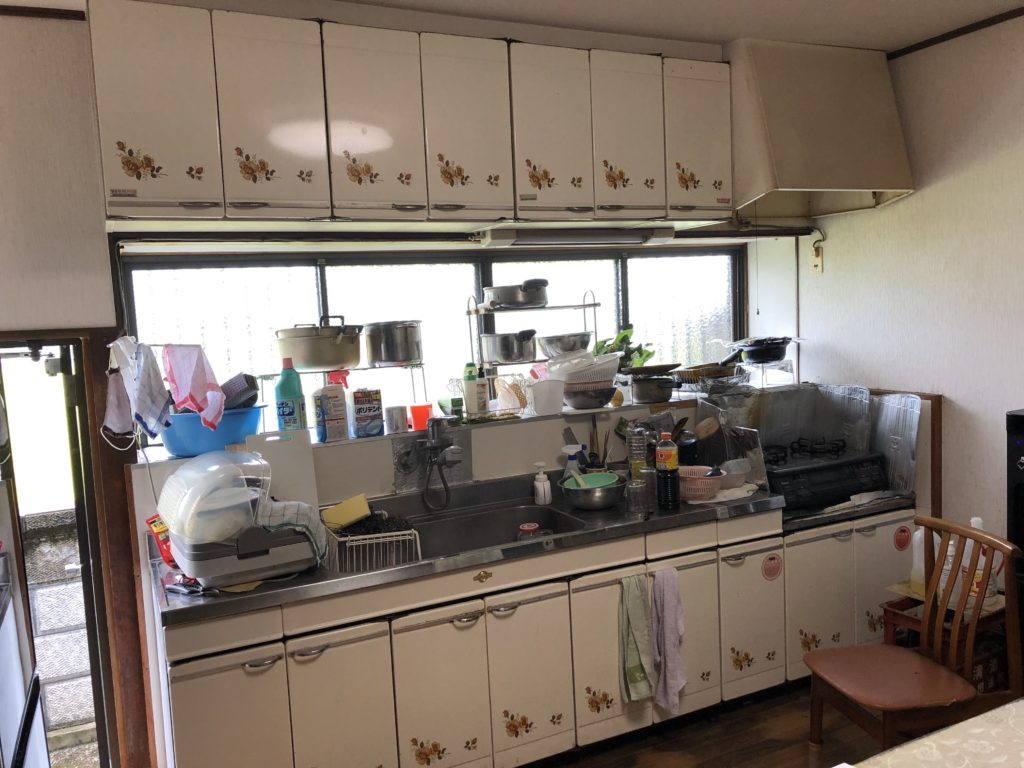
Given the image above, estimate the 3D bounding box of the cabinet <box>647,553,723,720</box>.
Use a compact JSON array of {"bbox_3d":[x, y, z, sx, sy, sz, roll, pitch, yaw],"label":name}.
[{"bbox_3d":[0.603,0.873,2.886,0.298,0.558,0.025,-5,6,-25],"label":"cabinet"}]

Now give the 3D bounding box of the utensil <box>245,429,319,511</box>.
[{"bbox_3d":[-0.741,0.341,2.692,0.200,0.365,0.015,-5,-11,-25],"label":"utensil"}]

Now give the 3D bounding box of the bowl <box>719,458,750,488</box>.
[{"bbox_3d":[0.861,0.351,3.211,0.140,0.080,0.140,-5,6,-25],"label":"bowl"}]

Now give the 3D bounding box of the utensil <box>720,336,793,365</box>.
[{"bbox_3d":[1.068,-0.143,3.674,0.350,0.100,0.207,-5,6,-25],"label":"utensil"}]

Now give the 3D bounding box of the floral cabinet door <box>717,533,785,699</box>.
[{"bbox_3d":[0.873,0.848,3.014,0.298,0.558,0.025,-5,6,-25],"label":"floral cabinet door"}]

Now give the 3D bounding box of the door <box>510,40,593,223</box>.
[{"bbox_3d":[0.132,-0.831,2.743,0.298,0.554,0.025,-5,6,-25],"label":"door"}]

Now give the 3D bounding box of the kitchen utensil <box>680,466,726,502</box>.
[{"bbox_3d":[0.676,0.367,3.038,0.213,0.092,0.213,-3,6,0],"label":"kitchen utensil"}]

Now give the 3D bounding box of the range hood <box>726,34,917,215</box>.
[{"bbox_3d":[1.094,-0.976,3.247,0.670,0.595,0.550,-5,6,-25],"label":"range hood"}]

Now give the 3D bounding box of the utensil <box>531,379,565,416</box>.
[{"bbox_3d":[0.135,0.056,3.280,0.120,0.124,0.120,-2,6,0],"label":"utensil"}]

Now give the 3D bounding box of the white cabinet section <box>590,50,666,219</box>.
[{"bbox_3d":[0.402,-0.853,2.870,0.298,0.559,0.022,-5,6,-25],"label":"white cabinet section"}]

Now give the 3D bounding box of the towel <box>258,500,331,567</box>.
[{"bbox_3d":[-0.685,0.458,2.551,0.180,0.133,0.310,-5,6,-25],"label":"towel"}]

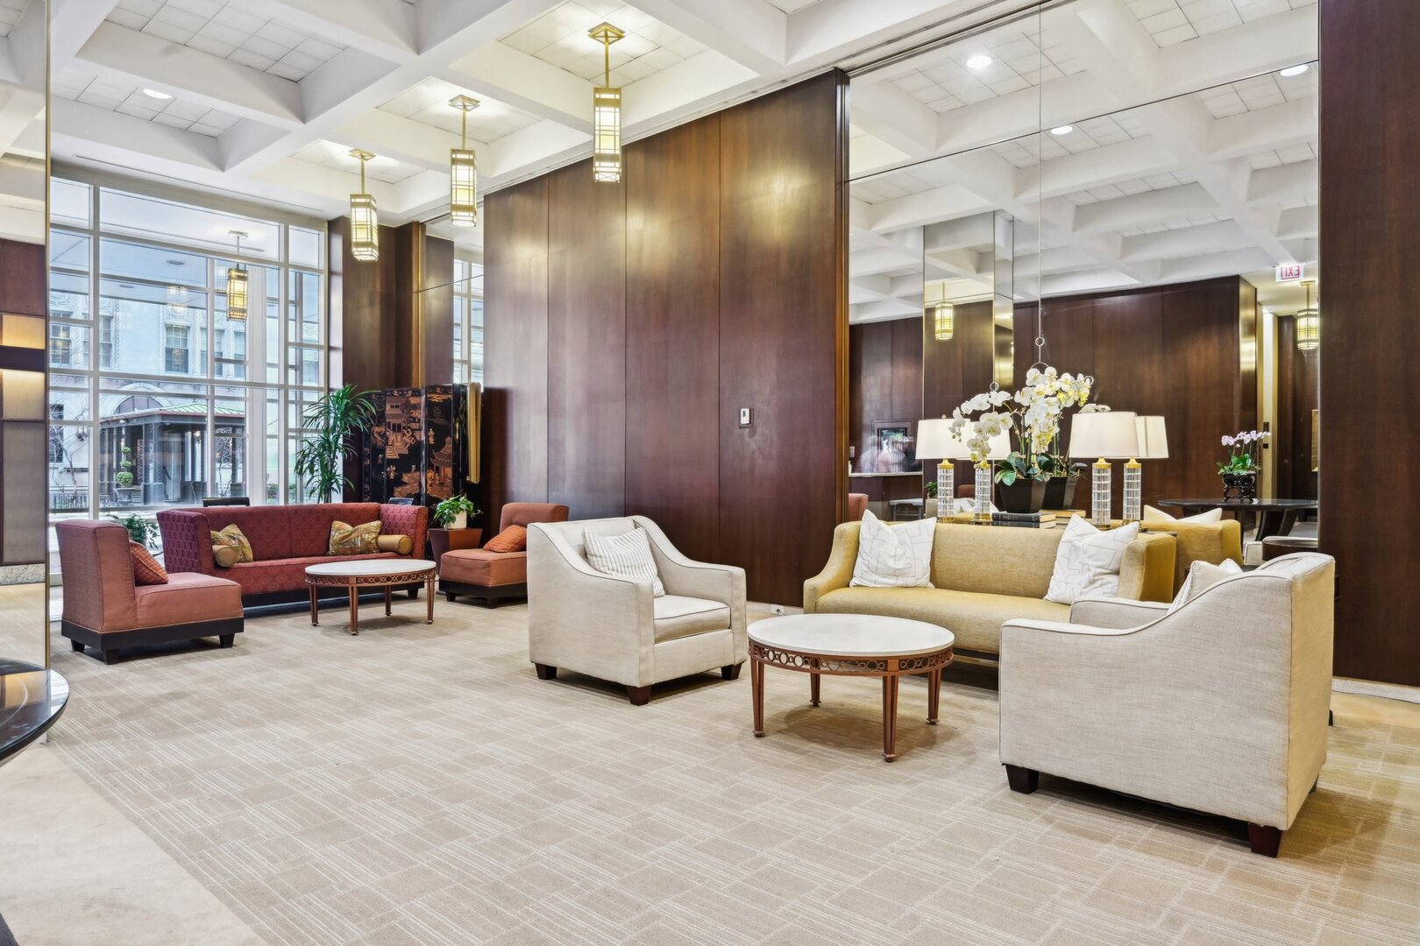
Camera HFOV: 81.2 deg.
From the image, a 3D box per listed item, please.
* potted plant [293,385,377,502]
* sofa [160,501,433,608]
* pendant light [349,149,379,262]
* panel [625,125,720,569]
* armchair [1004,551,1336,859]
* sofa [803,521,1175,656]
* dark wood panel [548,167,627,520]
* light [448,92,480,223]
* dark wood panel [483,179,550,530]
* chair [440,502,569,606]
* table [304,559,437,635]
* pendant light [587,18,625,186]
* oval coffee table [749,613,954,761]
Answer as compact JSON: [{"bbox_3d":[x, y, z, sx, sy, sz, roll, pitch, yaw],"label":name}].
[{"bbox_3d":[-4.035,0.093,8.900,0.880,2.100,0.900,0,0,40],"label":"potted plant"},{"bbox_3d":[-3.510,0.721,7.126,0.830,0.845,1.910,0,0,40],"label":"sofa"},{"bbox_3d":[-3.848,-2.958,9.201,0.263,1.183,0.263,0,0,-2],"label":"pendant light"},{"bbox_3d":[-0.347,-1.019,7.669,1.158,4.284,0.060,0,0,40],"label":"panel"},{"bbox_3d":[1.736,0.750,3.137,0.926,0.890,0.860,0,0,43],"label":"armchair"},{"bbox_3d":[1.506,0.765,4.574,1.739,0.860,0.896,0,0,40],"label":"sofa"},{"bbox_3d":[-1.246,-1.022,8.409,1.170,4.290,0.060,0,0,40],"label":"dark wood panel"},{"bbox_3d":[-2.290,-2.880,7.730,0.280,1.180,0.280,0,0,-12],"label":"light"},{"bbox_3d":[-2.049,-1.006,8.861,1.128,4.127,0.080,0,0,40],"label":"dark wood panel"},{"bbox_3d":[-1.860,0.723,7.502,0.760,0.840,0.830,0,0,40],"label":"chair"},{"bbox_3d":[-2.545,0.922,6.250,0.850,0.442,0.940,0,0,40],"label":"table"},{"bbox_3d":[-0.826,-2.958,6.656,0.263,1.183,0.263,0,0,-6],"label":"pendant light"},{"bbox_3d":[0.614,0.922,3.680,0.930,0.442,0.835,0,0,40],"label":"oval coffee table"}]

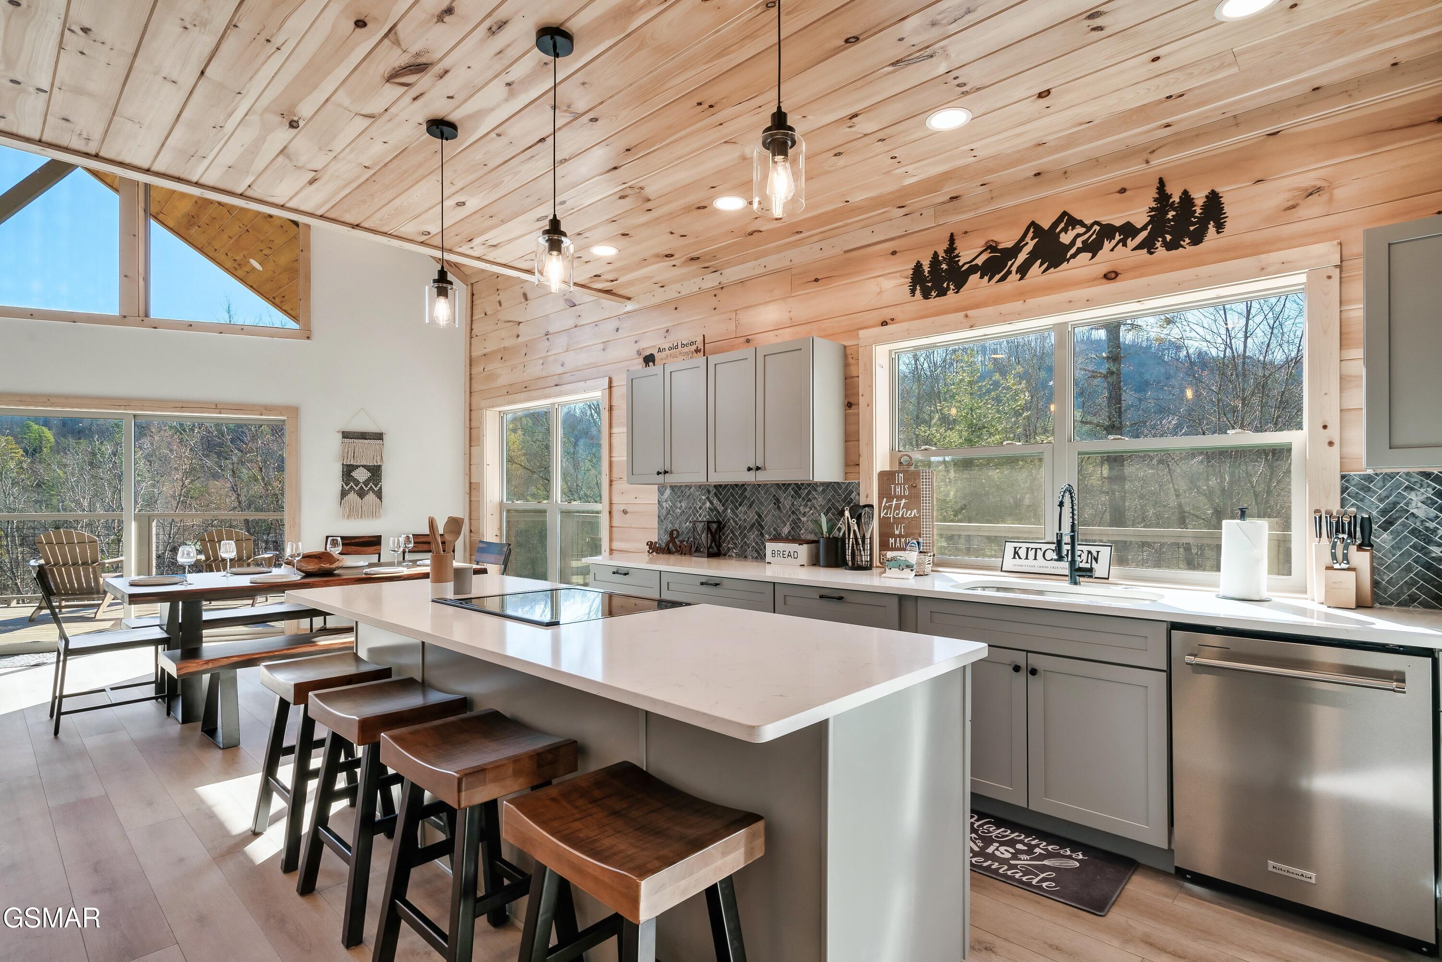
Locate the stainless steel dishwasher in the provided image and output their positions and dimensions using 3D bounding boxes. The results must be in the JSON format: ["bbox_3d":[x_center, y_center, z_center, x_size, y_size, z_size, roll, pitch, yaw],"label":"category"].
[{"bbox_3d":[1.919,0.915,2.281,0.605,0.820,0.610,-1,-2,42],"label":"stainless steel dishwasher"}]

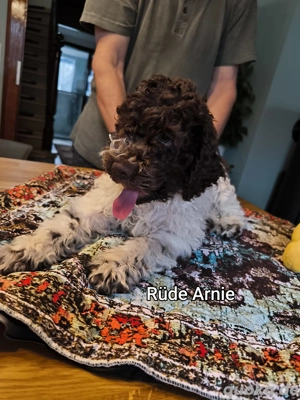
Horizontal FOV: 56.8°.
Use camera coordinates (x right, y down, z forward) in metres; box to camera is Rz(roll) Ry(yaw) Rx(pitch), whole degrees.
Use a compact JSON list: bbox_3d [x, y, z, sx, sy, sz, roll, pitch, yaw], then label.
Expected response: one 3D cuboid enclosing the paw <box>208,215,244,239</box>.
[{"bbox_3d":[0.164,0.053,0.590,0.065,0.039,0.068,16,16,11],"label":"paw"}]

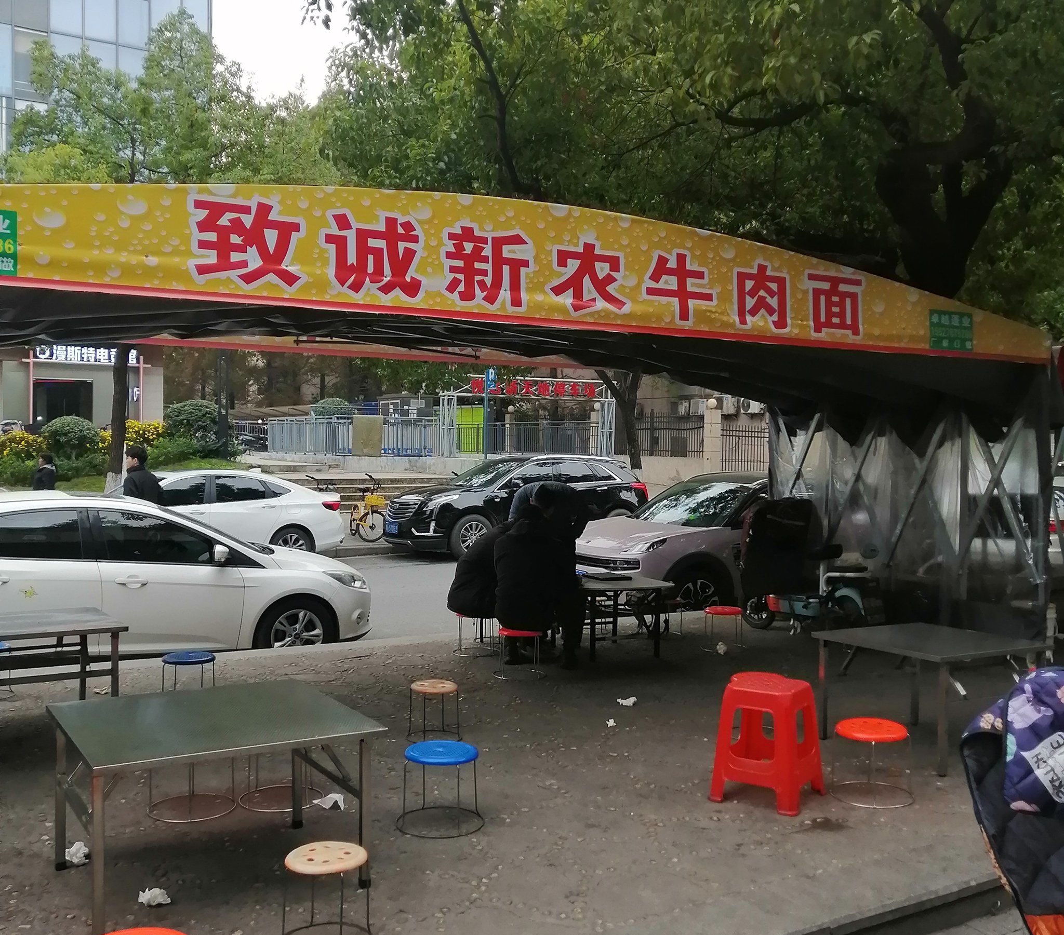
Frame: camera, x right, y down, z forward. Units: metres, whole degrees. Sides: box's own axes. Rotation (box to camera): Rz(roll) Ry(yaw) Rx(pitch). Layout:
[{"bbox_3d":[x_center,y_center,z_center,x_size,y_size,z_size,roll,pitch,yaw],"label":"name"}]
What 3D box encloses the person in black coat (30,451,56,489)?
[{"bbox_3d":[-7.694,0.554,16.814,0.340,1.580,0.480,1,1,-12],"label":"person in black coat"}]

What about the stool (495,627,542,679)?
[{"bbox_3d":[-0.076,1.236,7.104,0.349,0.289,0.349,1,1,0],"label":"stool"}]

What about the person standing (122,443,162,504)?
[{"bbox_3d":[-3.964,0.642,10.816,0.360,1.760,0.520,1,1,-3],"label":"person standing"}]

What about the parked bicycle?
[{"bbox_3d":[-2.930,0.690,18.500,0.600,1.130,1.650,0,1,-26],"label":"parked bicycle"}]

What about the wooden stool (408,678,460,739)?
[{"bbox_3d":[-0.504,1.256,5.497,0.287,0.272,0.287,1,1,0],"label":"wooden stool"}]

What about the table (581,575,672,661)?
[{"bbox_3d":[0.544,1.104,7.910,0.770,0.530,0.700,1,1,-26],"label":"table"}]

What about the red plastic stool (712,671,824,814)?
[{"bbox_3d":[1.035,1.192,4.641,0.385,0.487,0.385,2,1,33],"label":"red plastic stool"}]

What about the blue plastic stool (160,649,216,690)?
[{"bbox_3d":[-1.960,1.225,6.095,0.349,0.289,0.349,1,1,0],"label":"blue plastic stool"}]

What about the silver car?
[{"bbox_3d":[2.390,0.840,12.250,4.340,1.620,1.820,0,1,-30],"label":"silver car"}]

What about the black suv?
[{"bbox_3d":[-0.181,0.632,18.414,4.810,1.680,1.910,0,1,-34],"label":"black suv"}]

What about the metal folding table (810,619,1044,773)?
[{"bbox_3d":[2.005,1.143,5.394,0.801,0.552,0.817,0,1,-29],"label":"metal folding table"}]

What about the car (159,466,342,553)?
[{"bbox_3d":[-5.063,0.696,15.766,4.600,1.470,1.800,0,1,-33],"label":"car"}]

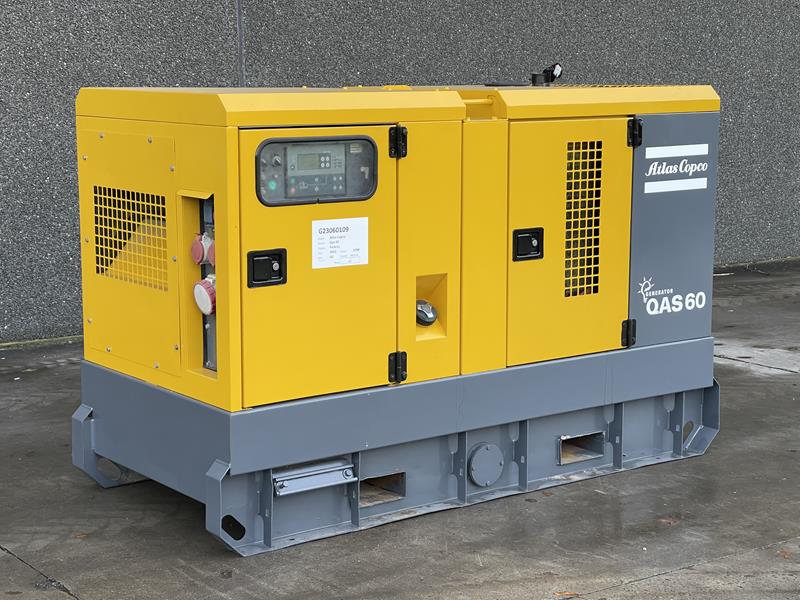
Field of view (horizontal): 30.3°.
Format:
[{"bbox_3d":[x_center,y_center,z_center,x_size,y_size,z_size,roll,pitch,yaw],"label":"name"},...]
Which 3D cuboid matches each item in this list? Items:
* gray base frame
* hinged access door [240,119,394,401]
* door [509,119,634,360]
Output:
[{"bbox_3d":[0.041,0.403,5.488,2.226,0.449,1.039,-6,11,-36],"label":"gray base frame"},{"bbox_3d":[-0.250,-0.114,4.558,0.575,0.831,0.040,-6,11,-36],"label":"hinged access door"},{"bbox_3d":[0.591,-0.212,5.182,0.589,0.836,0.040,-6,11,-36],"label":"door"}]

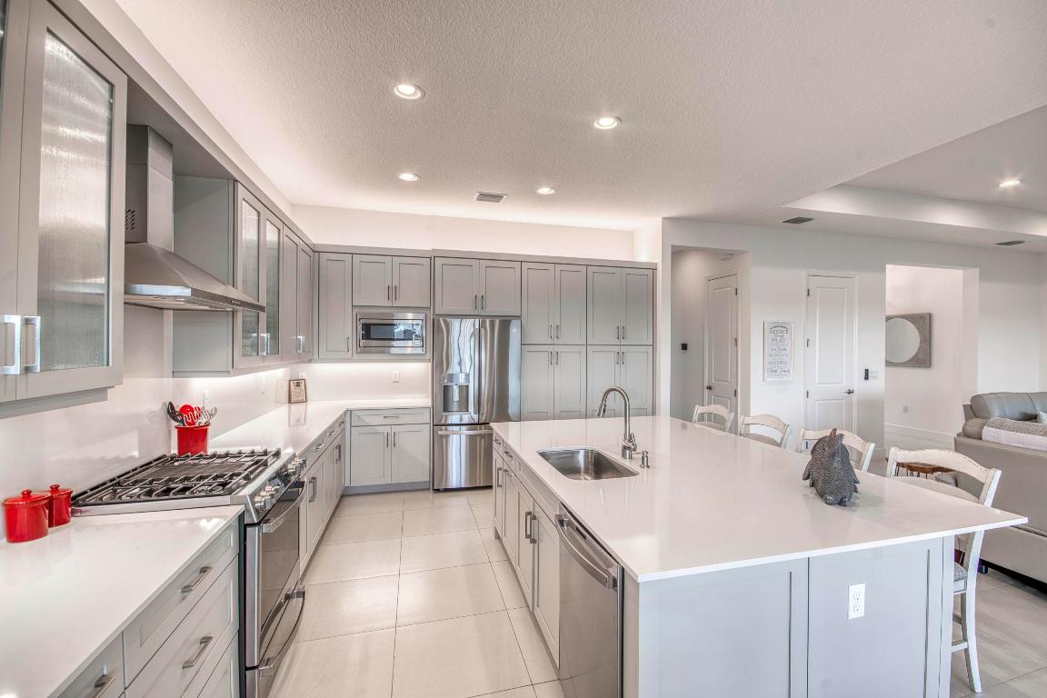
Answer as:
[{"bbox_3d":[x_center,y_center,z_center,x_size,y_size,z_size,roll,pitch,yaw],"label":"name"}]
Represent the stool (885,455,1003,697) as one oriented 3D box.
[{"bbox_3d":[1.812,1.007,2.104,0.540,1.020,0.460,0,0,-14],"label":"stool"}]

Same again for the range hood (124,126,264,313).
[{"bbox_3d":[-1.512,-0.519,1.859,0.500,0.670,0.790,0,1,-14],"label":"range hood"}]

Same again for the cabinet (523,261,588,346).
[{"bbox_3d":[0.280,-0.499,5.169,0.765,0.905,0.595,0,1,-14],"label":"cabinet"}]

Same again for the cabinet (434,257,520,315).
[{"bbox_3d":[-0.553,-0.656,4.951,0.924,0.593,0.610,0,0,-14],"label":"cabinet"}]

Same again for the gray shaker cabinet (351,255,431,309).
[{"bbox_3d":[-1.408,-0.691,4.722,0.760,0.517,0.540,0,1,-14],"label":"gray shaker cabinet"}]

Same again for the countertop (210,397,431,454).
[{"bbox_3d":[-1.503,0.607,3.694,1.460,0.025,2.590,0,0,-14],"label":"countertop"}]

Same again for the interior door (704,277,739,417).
[{"bbox_3d":[2.680,0.277,5.867,0.035,2.445,0.590,0,1,-14],"label":"interior door"}]

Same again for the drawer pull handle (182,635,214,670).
[{"bbox_3d":[-0.967,0.901,1.298,0.031,0.012,0.130,0,1,-14],"label":"drawer pull handle"}]

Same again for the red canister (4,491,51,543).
[{"bbox_3d":[-1.613,0.536,1.419,0.101,0.150,0.101,0,0,-14],"label":"red canister"}]

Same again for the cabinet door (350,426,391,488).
[{"bbox_3d":[-1.542,1.070,4.411,0.372,0.598,0.020,0,0,-14],"label":"cabinet door"}]

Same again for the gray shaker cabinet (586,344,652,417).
[{"bbox_3d":[1.054,0.724,5.367,0.848,1.535,0.610,0,0,-14],"label":"gray shaker cabinet"}]

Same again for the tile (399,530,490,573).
[{"bbox_3d":[-0.602,1.510,3.285,0.620,0.010,0.578,0,0,-14],"label":"tile"}]

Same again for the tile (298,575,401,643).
[{"bbox_3d":[-1.063,1.515,2.575,0.615,0.010,0.574,0,0,-14],"label":"tile"}]

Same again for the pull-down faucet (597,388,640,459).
[{"bbox_3d":[0.513,0.405,2.379,0.220,0.386,0.100,0,1,-14],"label":"pull-down faucet"}]

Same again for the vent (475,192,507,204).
[{"bbox_3d":[-0.338,-1.534,4.468,0.300,0.020,0.270,0,1,-14],"label":"vent"}]

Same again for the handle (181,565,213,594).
[{"bbox_3d":[-0.970,0.684,1.299,0.035,0.014,0.125,0,1,-14],"label":"handle"}]

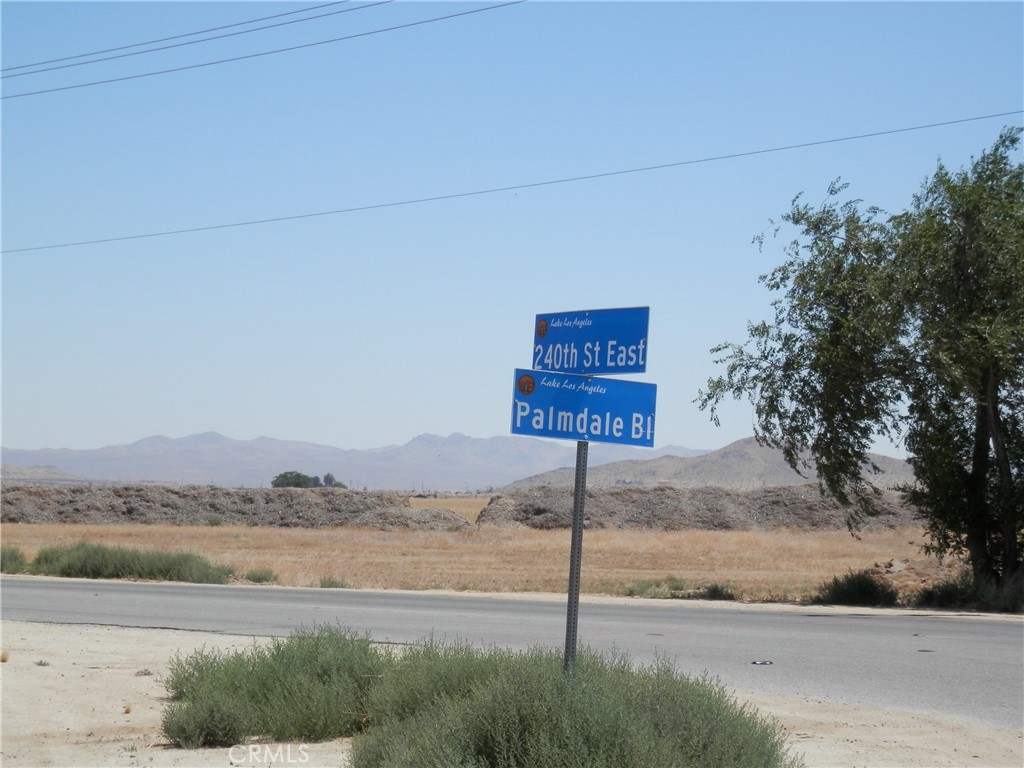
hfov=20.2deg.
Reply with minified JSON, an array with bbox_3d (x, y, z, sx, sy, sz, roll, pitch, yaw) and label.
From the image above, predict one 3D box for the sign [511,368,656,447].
[{"bbox_3d":[0.446,0.150,17.608,1.083,0.393,0.020,6,-5,-35],"label":"sign"}]

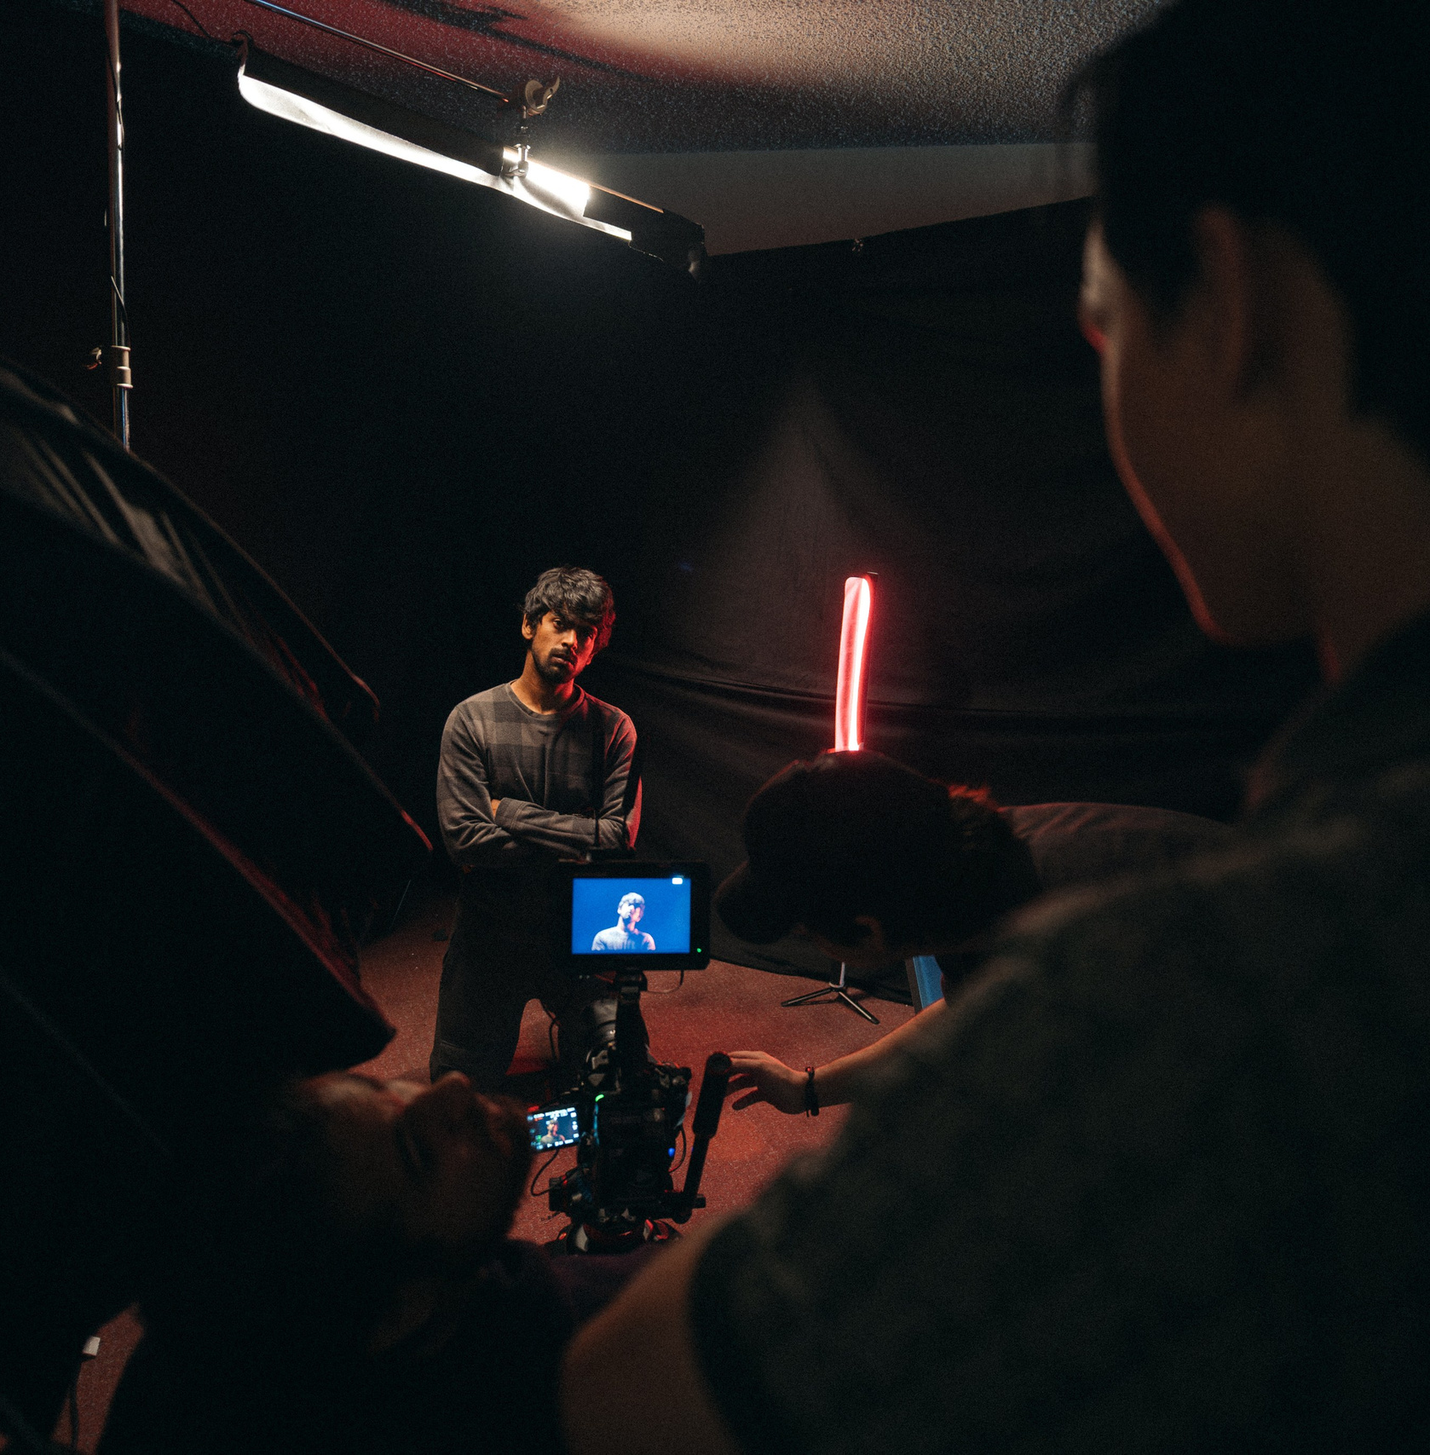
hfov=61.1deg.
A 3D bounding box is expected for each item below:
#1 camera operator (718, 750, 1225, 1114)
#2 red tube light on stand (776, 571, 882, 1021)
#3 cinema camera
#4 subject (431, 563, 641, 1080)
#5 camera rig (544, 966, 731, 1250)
[{"bbox_3d":[0.414,0.496,1.261,0.850,1.000,0.550,4,8,17],"label":"camera operator"},{"bbox_3d":[0.394,0.205,3.582,0.300,1.300,0.300,6,9,30],"label":"red tube light on stand"},{"bbox_3d":[-0.101,0.378,1.420,0.215,0.380,0.280,0,19,-12],"label":"cinema camera"},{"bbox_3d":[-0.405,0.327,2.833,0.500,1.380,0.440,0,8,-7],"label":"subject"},{"bbox_3d":[-0.092,0.441,1.410,0.190,0.265,0.270,0,19,-12],"label":"camera rig"}]

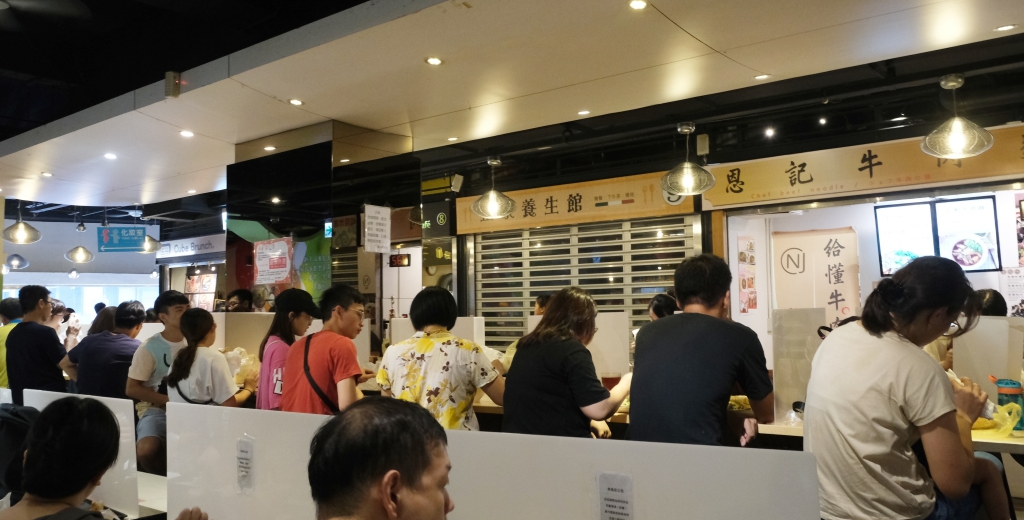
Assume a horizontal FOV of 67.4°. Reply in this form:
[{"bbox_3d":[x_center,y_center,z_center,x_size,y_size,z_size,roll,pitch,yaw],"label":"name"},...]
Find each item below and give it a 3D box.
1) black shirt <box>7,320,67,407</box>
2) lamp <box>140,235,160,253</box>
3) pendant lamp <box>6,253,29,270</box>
[{"bbox_3d":[-3.407,0.734,5.500,0.440,0.620,0.300,-3,-4,34],"label":"black shirt"},{"bbox_3d":[-3.181,-0.133,6.700,0.250,0.160,0.250,-4,-5,38],"label":"lamp"},{"bbox_3d":[-4.647,0.019,7.200,0.250,0.140,0.250,-4,-5,38],"label":"pendant lamp"}]

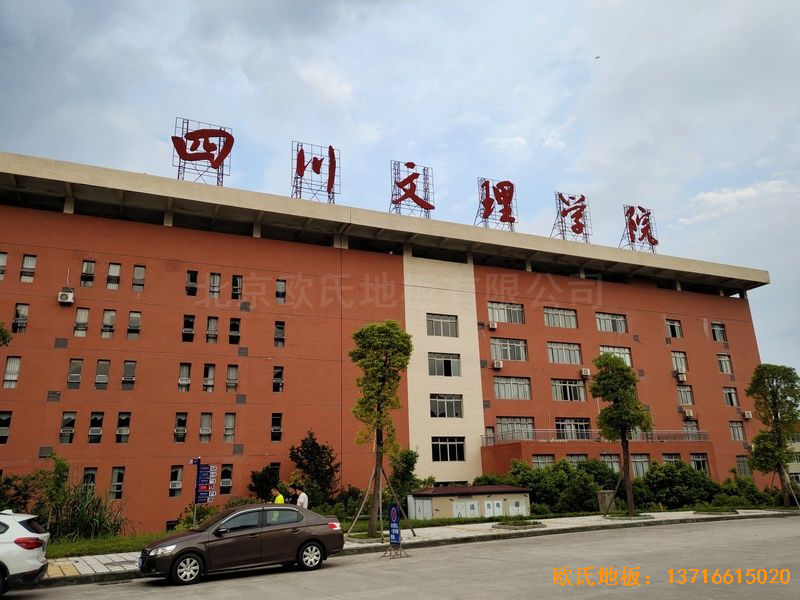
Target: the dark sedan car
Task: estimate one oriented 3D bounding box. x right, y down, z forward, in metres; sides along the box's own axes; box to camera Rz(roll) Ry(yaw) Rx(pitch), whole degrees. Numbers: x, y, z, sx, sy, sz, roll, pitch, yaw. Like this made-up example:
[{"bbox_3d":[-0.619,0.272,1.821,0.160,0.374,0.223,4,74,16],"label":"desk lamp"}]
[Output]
[{"bbox_3d":[-3.556,5.550,13.945,4.440,1.466,1.750,8,-20,-28],"label":"dark sedan car"}]

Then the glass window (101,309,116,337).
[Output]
[{"bbox_3d":[-19.351,1.615,39.970,0.719,1.944,0.150,5,-18,-22],"label":"glass window"}]

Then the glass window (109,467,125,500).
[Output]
[{"bbox_3d":[-17.240,11.216,36.748,0.710,1.893,0.150,5,-19,-23],"label":"glass window"}]

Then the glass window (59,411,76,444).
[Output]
[{"bbox_3d":[-21.797,8.406,39.538,0.741,2.014,0.180,5,-18,-23],"label":"glass window"}]

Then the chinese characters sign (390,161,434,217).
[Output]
[{"bbox_3d":[1.143,-9.440,51.858,4.012,4.972,0.800,5,-18,-22],"label":"chinese characters sign"}]

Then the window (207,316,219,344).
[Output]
[{"bbox_3d":[-13.424,2.166,43.108,0.732,1.941,0.150,6,-19,-22],"label":"window"}]

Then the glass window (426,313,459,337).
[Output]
[{"bbox_3d":[3.552,2.139,49.840,2.870,1.907,0.150,5,-18,-22],"label":"glass window"}]

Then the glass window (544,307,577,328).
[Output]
[{"bbox_3d":[14.441,1.685,53.987,3.603,1.818,0.150,5,-19,-23],"label":"glass window"}]

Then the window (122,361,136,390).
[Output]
[{"bbox_3d":[-18.156,5.081,40.344,0.670,2.008,0.160,5,-18,-22],"label":"window"}]

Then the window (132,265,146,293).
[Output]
[{"bbox_3d":[-18.353,-1.519,42.347,0.729,1.980,0.160,5,-18,-22],"label":"window"}]

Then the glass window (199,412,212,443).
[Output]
[{"bbox_3d":[-13.820,9.115,42.892,0.739,2.049,0.180,5,-18,-23],"label":"glass window"}]

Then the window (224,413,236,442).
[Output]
[{"bbox_3d":[-12.305,9.236,43.533,0.730,2.023,0.180,5,-18,-23],"label":"window"}]

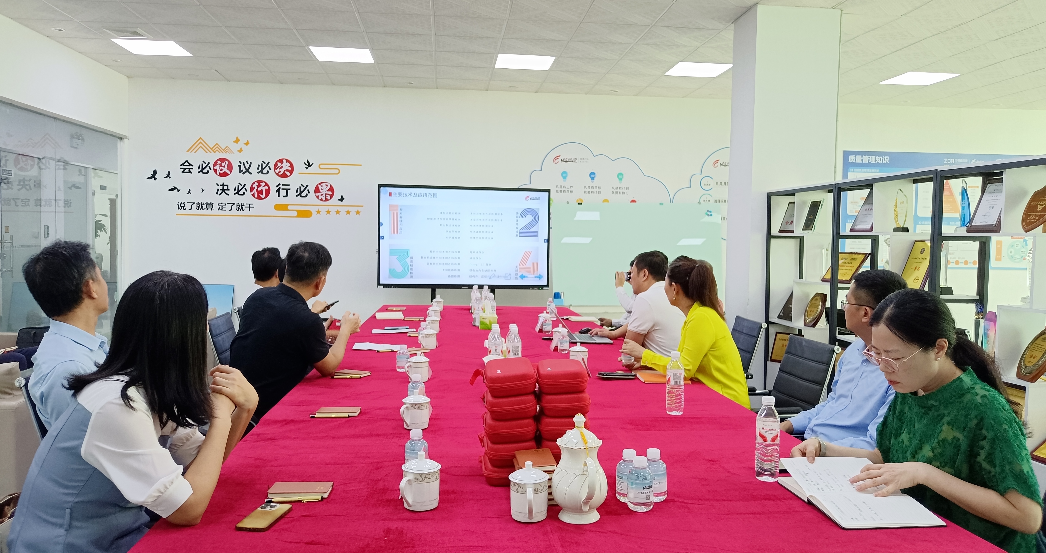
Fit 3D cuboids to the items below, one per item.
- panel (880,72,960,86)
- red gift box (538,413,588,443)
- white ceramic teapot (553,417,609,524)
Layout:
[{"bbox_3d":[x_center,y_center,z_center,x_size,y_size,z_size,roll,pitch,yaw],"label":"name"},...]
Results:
[{"bbox_3d":[4.202,-2.102,8.338,0.580,0.030,0.580,1,2,-6],"label":"panel"},{"bbox_3d":[0.104,0.404,2.180,0.134,0.060,0.200,0,2,-2],"label":"red gift box"},{"bbox_3d":[0.129,0.432,1.804,0.126,0.231,0.219,0,2,-18],"label":"white ceramic teapot"}]

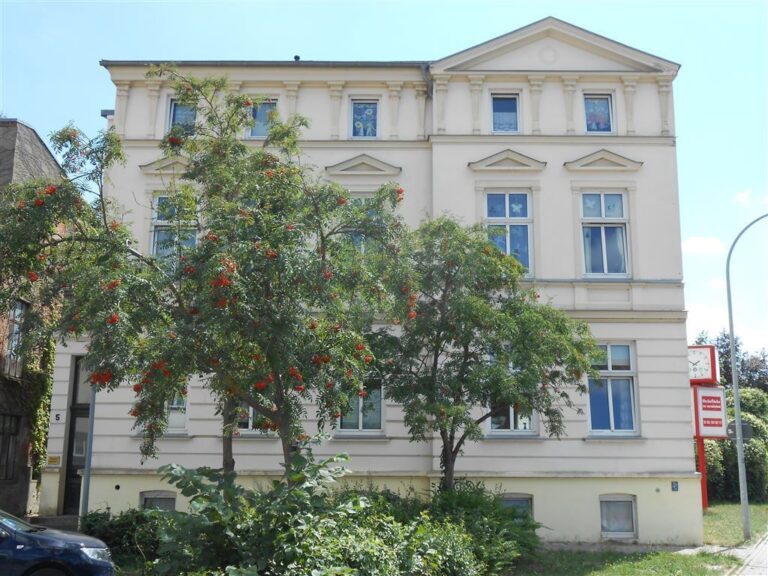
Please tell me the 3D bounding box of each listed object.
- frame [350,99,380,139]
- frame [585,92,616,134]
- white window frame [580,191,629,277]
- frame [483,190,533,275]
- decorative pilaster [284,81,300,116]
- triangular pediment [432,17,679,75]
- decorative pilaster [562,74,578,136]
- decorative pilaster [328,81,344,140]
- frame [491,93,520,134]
[{"bbox_3d":[-0.437,-4.087,20.333,0.674,0.994,0.120,0,-13,0],"label":"frame"},{"bbox_3d":[4.885,-3.947,19.229,0.664,1.012,0.130,0,-11,0],"label":"frame"},{"bbox_3d":[4.903,-1.184,18.672,1.044,1.996,0.130,0,-11,0],"label":"white window frame"},{"bbox_3d":[2.923,-1.240,19.810,1.147,2.110,0.120,0,-12,0],"label":"frame"},{"bbox_3d":[-2.234,-4.306,20.620,0.405,1.552,0.180,0,-12,0],"label":"decorative pilaster"},{"bbox_3d":[3.861,-5.413,19.304,5.559,1.417,0.600,0,-11,0],"label":"triangular pediment"},{"bbox_3d":[4.453,-4.348,20.192,0.396,1.536,0.180,0,-12,0],"label":"decorative pilaster"},{"bbox_3d":[-1.155,-4.302,20.613,0.405,1.547,0.180,0,-12,0],"label":"decorative pilaster"},{"bbox_3d":[2.888,-4.139,20.019,0.635,0.976,0.120,0,-13,0],"label":"frame"}]

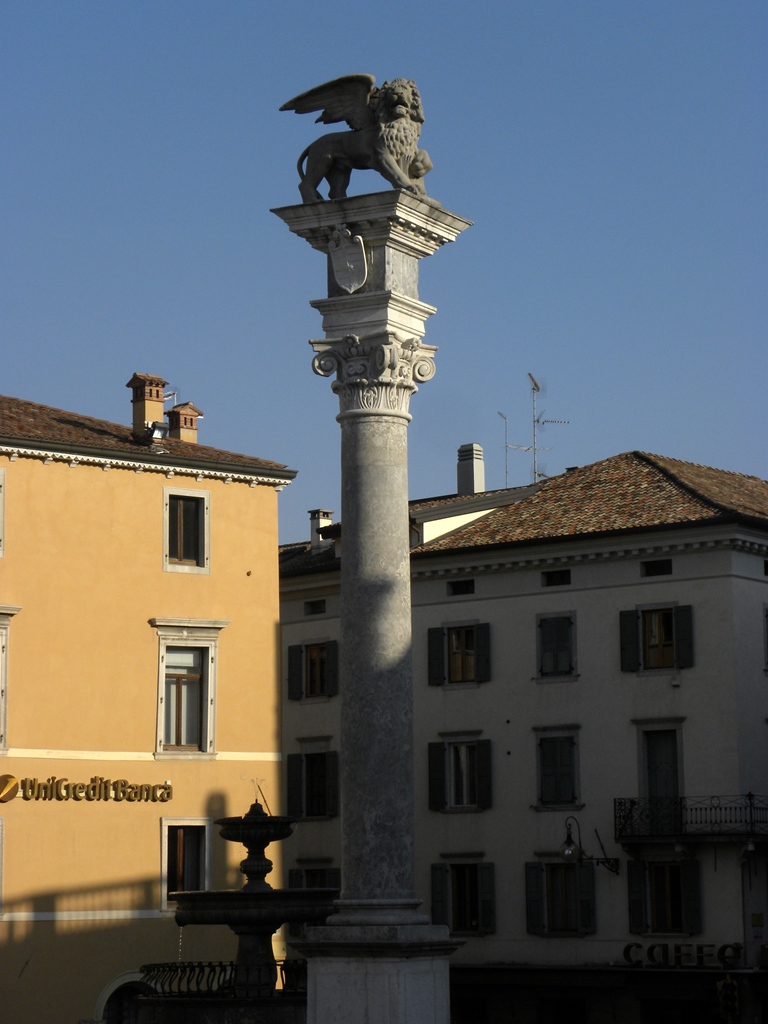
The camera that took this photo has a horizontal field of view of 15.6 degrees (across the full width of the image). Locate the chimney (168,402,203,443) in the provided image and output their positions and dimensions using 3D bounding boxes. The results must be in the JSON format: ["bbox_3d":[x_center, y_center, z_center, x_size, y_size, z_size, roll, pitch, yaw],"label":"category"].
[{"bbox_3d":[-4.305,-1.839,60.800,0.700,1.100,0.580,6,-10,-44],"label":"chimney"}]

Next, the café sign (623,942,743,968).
[{"bbox_3d":[7.250,10.777,68.305,3.600,0.570,0.120,-7,-10,42],"label":"café sign"}]

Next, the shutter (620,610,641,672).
[{"bbox_3d":[6.167,3.236,70.574,0.540,1.520,0.050,-7,-10,42],"label":"shutter"}]

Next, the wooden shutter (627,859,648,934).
[{"bbox_3d":[6.023,9.137,66.641,0.520,1.700,0.045,-7,-10,41],"label":"wooden shutter"}]

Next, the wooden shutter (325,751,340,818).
[{"bbox_3d":[-1.488,7.762,80.038,0.055,1.845,0.550,5,-10,-37],"label":"wooden shutter"}]

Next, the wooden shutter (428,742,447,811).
[{"bbox_3d":[1.322,6.701,71.173,0.520,1.700,0.045,-7,-10,41],"label":"wooden shutter"}]

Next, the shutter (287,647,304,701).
[{"bbox_3d":[-2.587,4.670,81.851,0.055,1.544,0.550,5,-10,-37],"label":"shutter"}]

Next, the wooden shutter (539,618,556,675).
[{"bbox_3d":[4.215,3.477,72.444,0.540,1.460,0.050,-7,-10,42],"label":"wooden shutter"}]

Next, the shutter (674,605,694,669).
[{"bbox_3d":[7.666,3.190,71.838,0.523,1.574,0.055,-7,-10,39],"label":"shutter"}]

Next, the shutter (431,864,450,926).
[{"bbox_3d":[1.463,10.165,74.024,0.540,1.820,0.050,-7,-10,42],"label":"shutter"}]

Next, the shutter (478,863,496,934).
[{"bbox_3d":[2.552,9.589,69.724,0.520,1.700,0.045,-7,-10,41],"label":"shutter"}]

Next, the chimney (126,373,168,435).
[{"bbox_3d":[-5.165,-2.317,61.300,0.660,1.400,0.630,6,-10,-43],"label":"chimney"}]

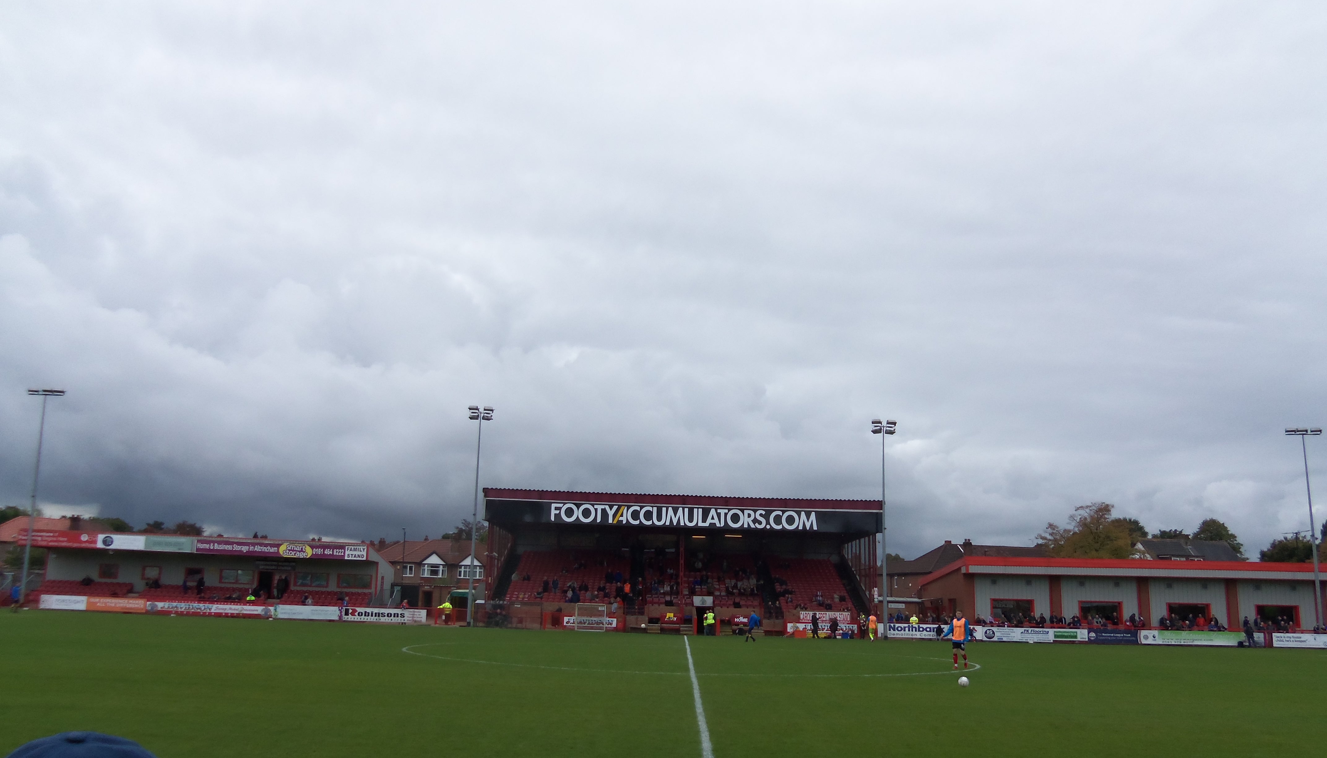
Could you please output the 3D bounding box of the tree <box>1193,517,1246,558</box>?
[{"bbox_3d":[67.183,23.755,128.855,8.000,14.183,8.000,1,-12,1],"label":"tree"}]

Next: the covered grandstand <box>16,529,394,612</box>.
[{"bbox_3d":[-32.960,14.163,76.544,25.200,5.300,8.600,1,-12,1],"label":"covered grandstand"}]

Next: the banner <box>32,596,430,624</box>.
[{"bbox_3d":[-28.283,15.081,70.346,25.669,1.000,0.120,1,-12,1],"label":"banner"}]

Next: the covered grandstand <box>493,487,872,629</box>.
[{"bbox_3d":[1.275,13.839,78.834,27.400,9.250,13.500,1,-12,1],"label":"covered grandstand"}]

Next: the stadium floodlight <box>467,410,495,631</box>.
[{"bbox_3d":[-12.586,9.008,71.898,1.881,14.792,1.000,1,-12,1],"label":"stadium floodlight"}]

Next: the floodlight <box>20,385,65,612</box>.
[{"bbox_3d":[-43.112,7.984,73.618,2.636,14.903,1.000,4,-12,-9],"label":"floodlight"}]

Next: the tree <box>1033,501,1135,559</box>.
[{"bbox_3d":[42.244,18.833,106.778,10.210,13.217,9.800,1,-12,1],"label":"tree"}]

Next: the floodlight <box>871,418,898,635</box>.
[{"bbox_3d":[14.724,9.796,71.300,1.855,14.572,1.000,1,-12,1],"label":"floodlight"}]

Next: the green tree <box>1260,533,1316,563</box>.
[{"bbox_3d":[64.988,21.496,110.966,6.900,11.071,6.800,1,-12,1],"label":"green tree"}]

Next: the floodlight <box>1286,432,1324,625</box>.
[{"bbox_3d":[43.320,10.412,71.741,2.485,14.575,1.000,-1,-12,11],"label":"floodlight"}]

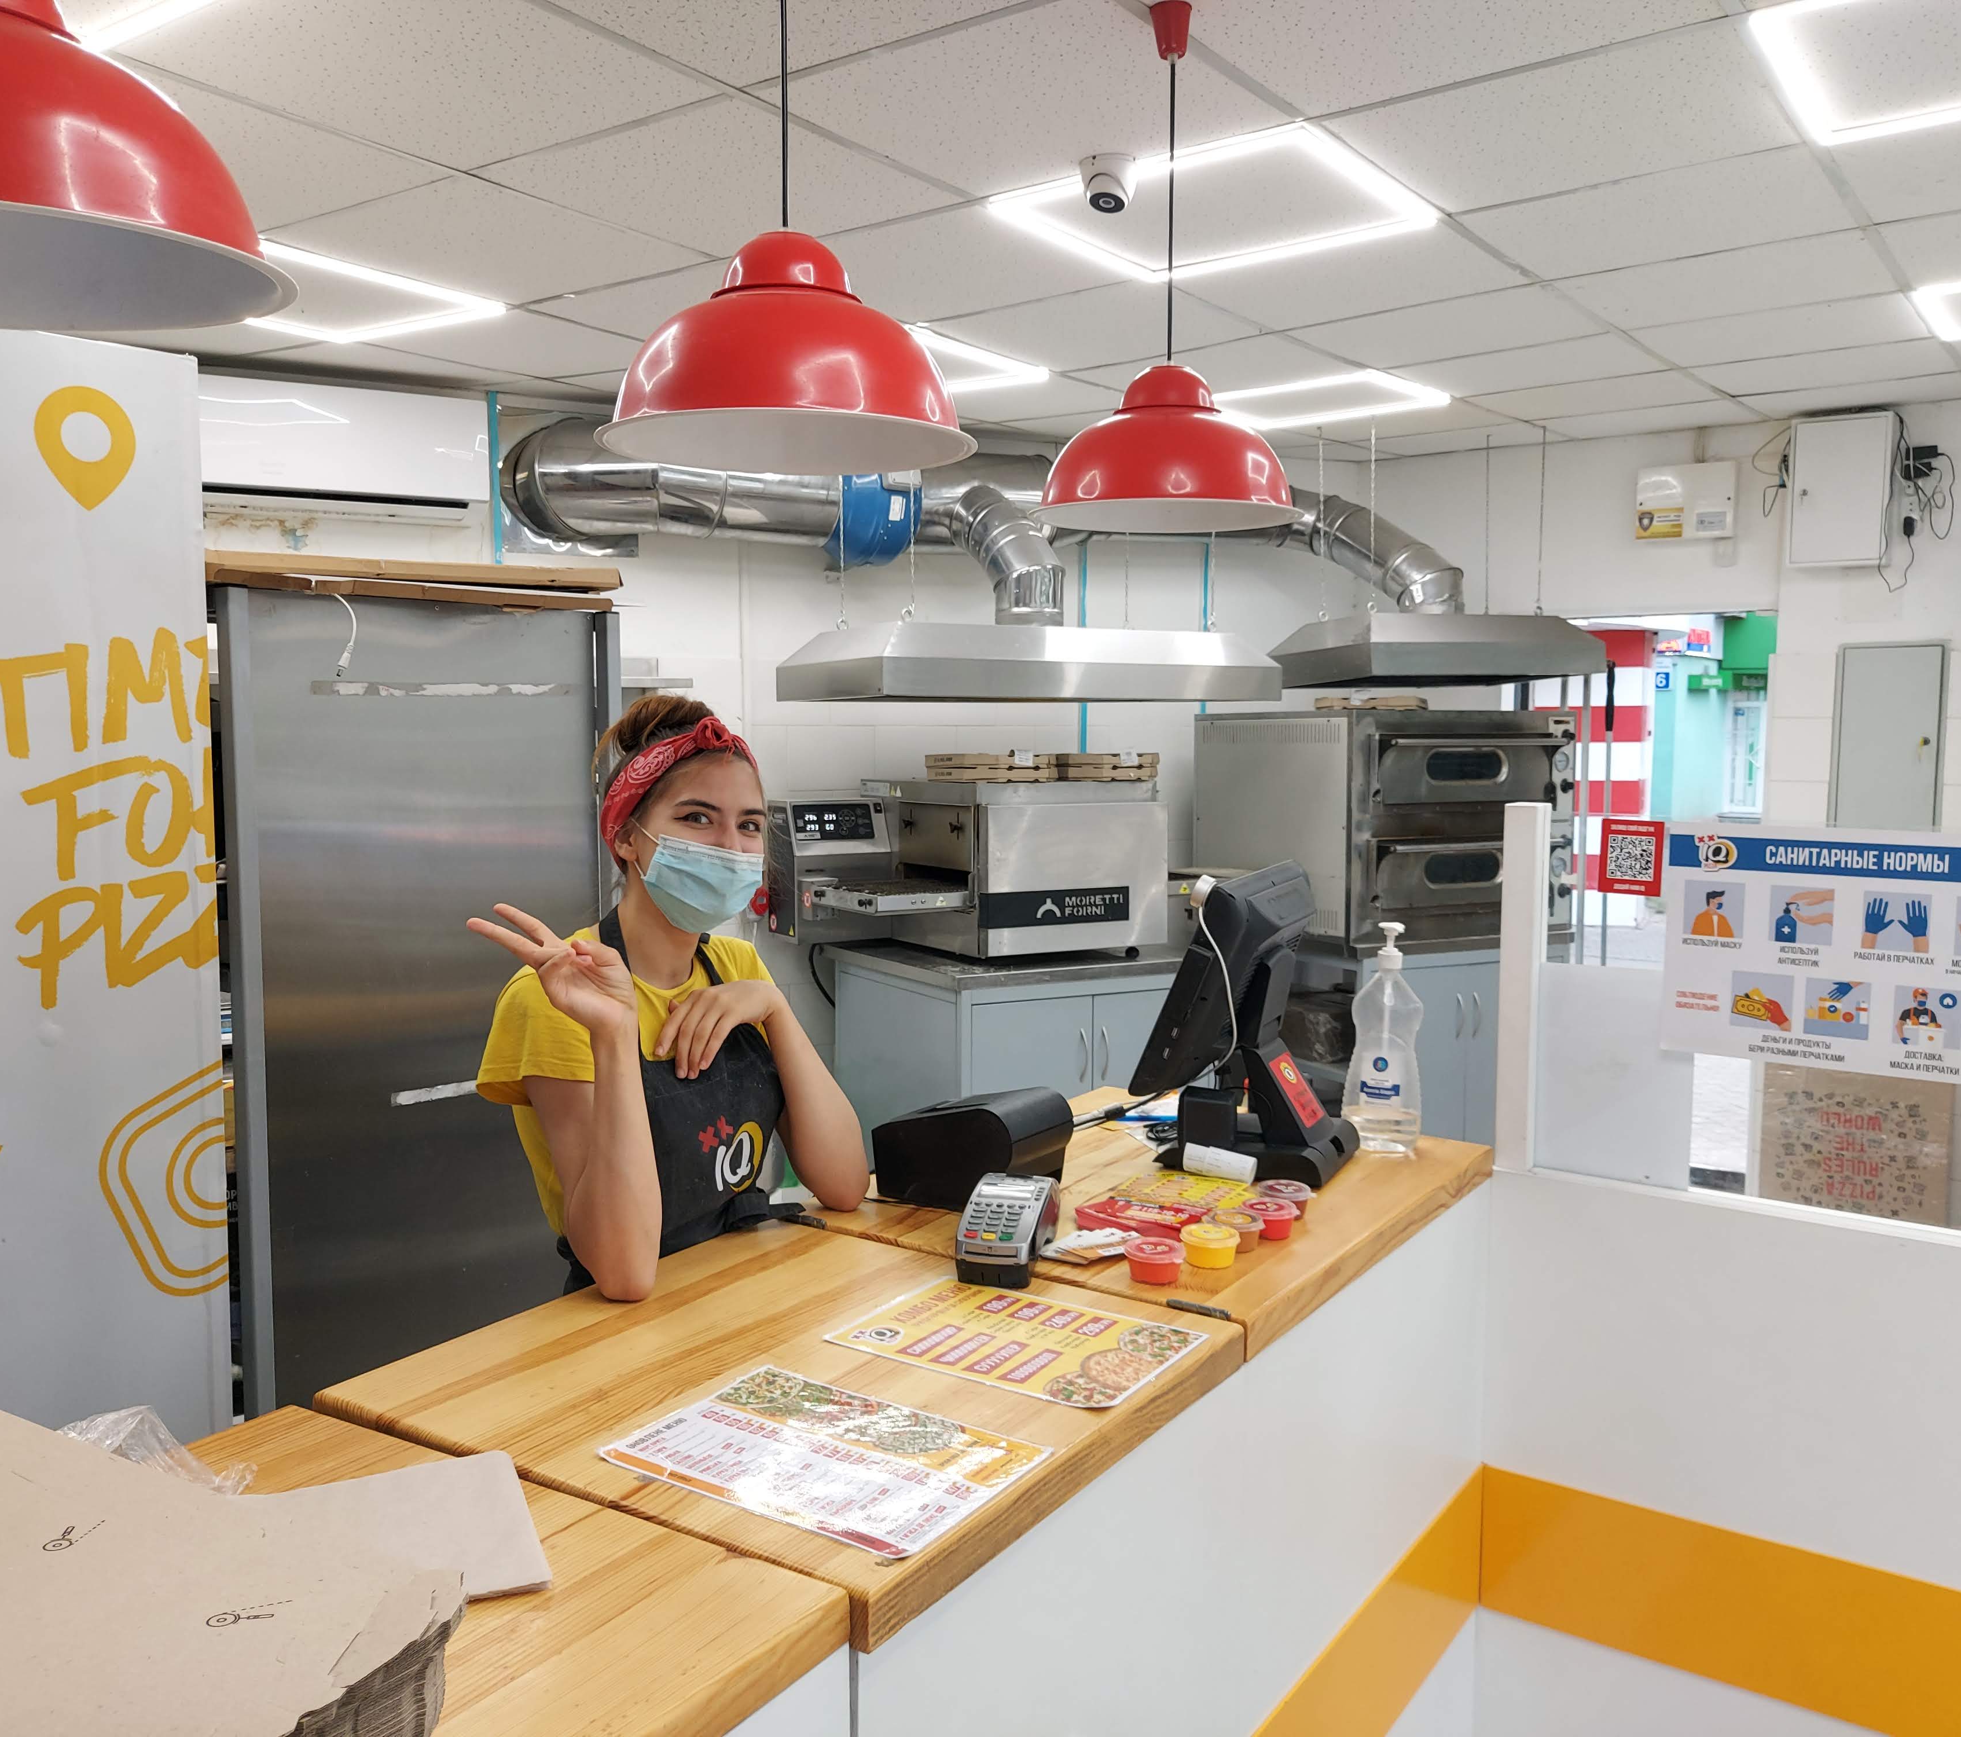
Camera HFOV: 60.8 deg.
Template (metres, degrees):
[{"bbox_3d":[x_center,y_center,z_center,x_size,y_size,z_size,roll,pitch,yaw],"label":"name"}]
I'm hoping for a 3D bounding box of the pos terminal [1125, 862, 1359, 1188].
[{"bbox_3d":[0.379,0.191,2.266,0.245,0.395,0.335,4,6,34],"label":"pos terminal"}]

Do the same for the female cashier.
[{"bbox_3d":[-0.389,0.588,1.952,0.380,1.575,0.470,5,7,40],"label":"female cashier"}]

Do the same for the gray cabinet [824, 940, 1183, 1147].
[{"bbox_3d":[0.107,0.666,5.055,0.891,0.865,0.892,-3,6,-29],"label":"gray cabinet"}]

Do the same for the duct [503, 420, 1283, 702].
[{"bbox_3d":[-0.217,-0.838,4.710,2.060,0.720,0.810,-3,6,-29],"label":"duct"}]

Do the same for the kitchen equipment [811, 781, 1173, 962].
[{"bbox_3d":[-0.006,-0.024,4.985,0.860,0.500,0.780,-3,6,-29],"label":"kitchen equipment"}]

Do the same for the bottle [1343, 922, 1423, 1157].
[{"bbox_3d":[0.553,0.230,2.275,0.105,0.317,0.078,2,5,17],"label":"bottle"}]

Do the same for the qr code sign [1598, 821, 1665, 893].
[{"bbox_3d":[0.845,-0.014,2.166,0.078,0.096,0.004,4,6,34],"label":"qr code sign"}]

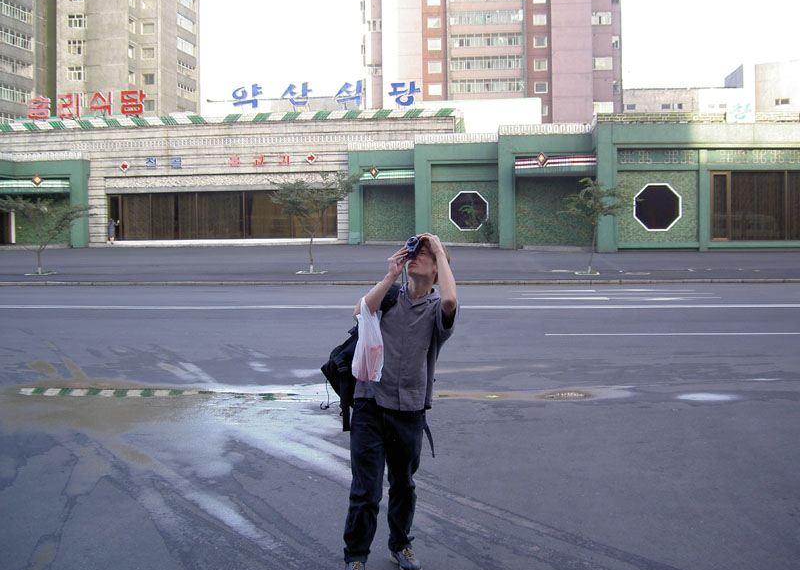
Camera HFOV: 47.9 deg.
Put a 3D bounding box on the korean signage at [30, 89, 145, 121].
[{"bbox_3d":[-19.826,-11.396,57.000,8.000,1.550,0.300,0,4,8],"label":"korean signage"}]

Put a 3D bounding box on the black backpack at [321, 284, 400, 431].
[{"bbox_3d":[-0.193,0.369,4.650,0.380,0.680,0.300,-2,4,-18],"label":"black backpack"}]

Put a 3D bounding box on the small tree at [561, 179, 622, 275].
[{"bbox_3d":[6.441,-1.987,30.000,2.300,3.200,2.200,0,4,6],"label":"small tree"}]

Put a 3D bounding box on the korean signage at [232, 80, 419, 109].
[{"bbox_3d":[-4.588,-11.774,55.500,11.800,1.580,0.300,0,4,5],"label":"korean signage"}]

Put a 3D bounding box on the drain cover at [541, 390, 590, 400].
[{"bbox_3d":[1.713,1.136,9.300,0.510,0.040,0.520,0,4,5],"label":"drain cover"}]

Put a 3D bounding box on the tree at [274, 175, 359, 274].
[{"bbox_3d":[-2.906,-2.157,31.000,2.800,3.450,2.700,0,4,6],"label":"tree"}]

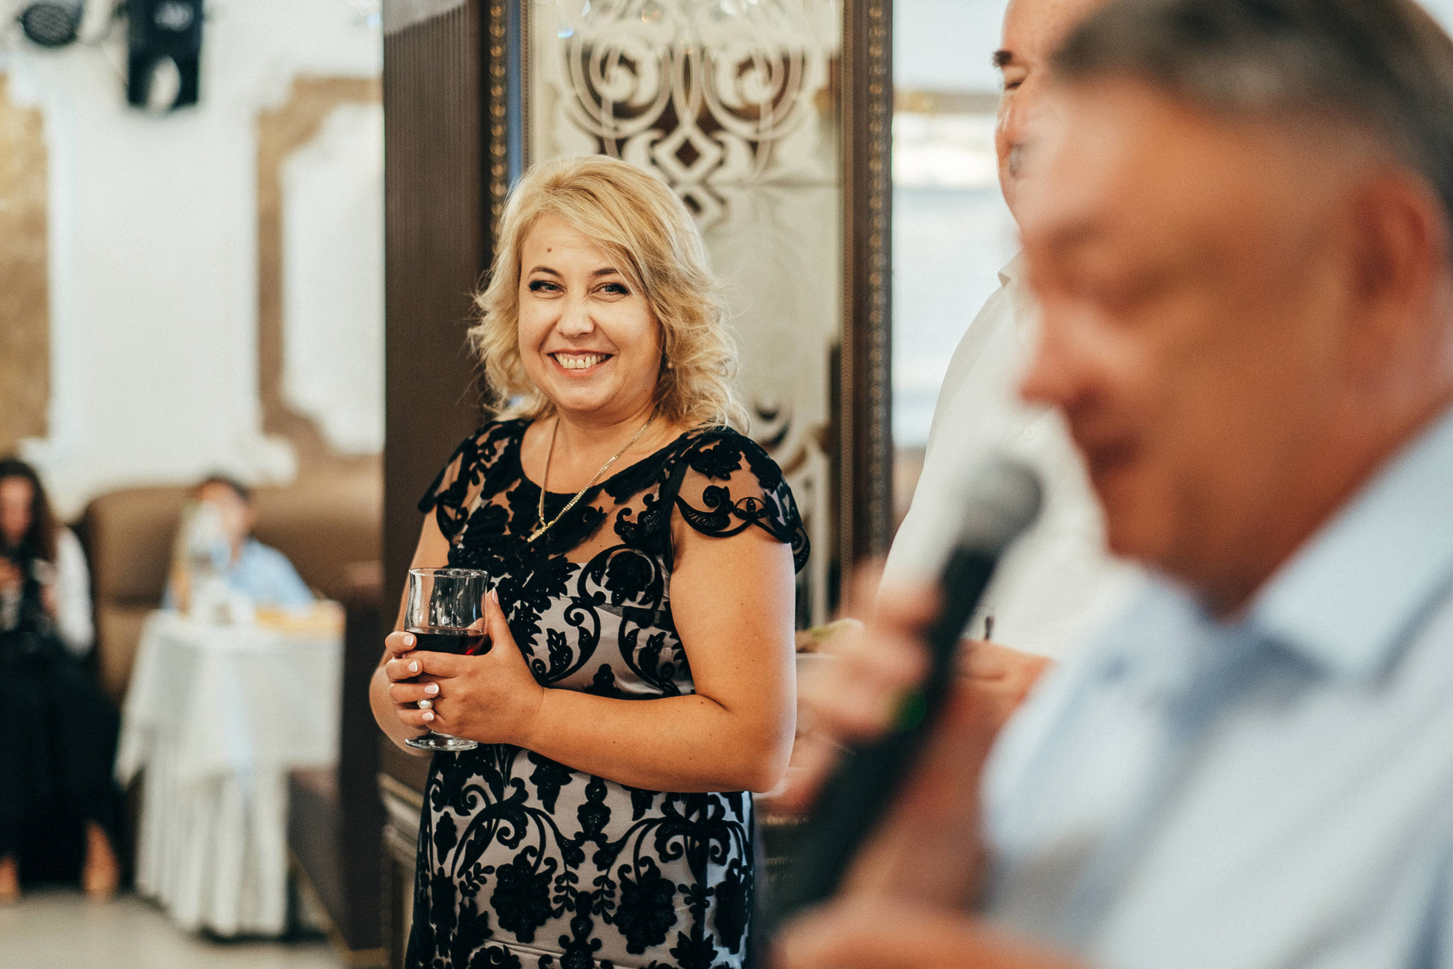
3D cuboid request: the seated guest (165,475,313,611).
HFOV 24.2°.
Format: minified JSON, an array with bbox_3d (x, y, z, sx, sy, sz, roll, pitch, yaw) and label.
[{"bbox_3d":[-1.400,0.535,9.720,0.460,1.140,0.680,0,2,3],"label":"seated guest"}]

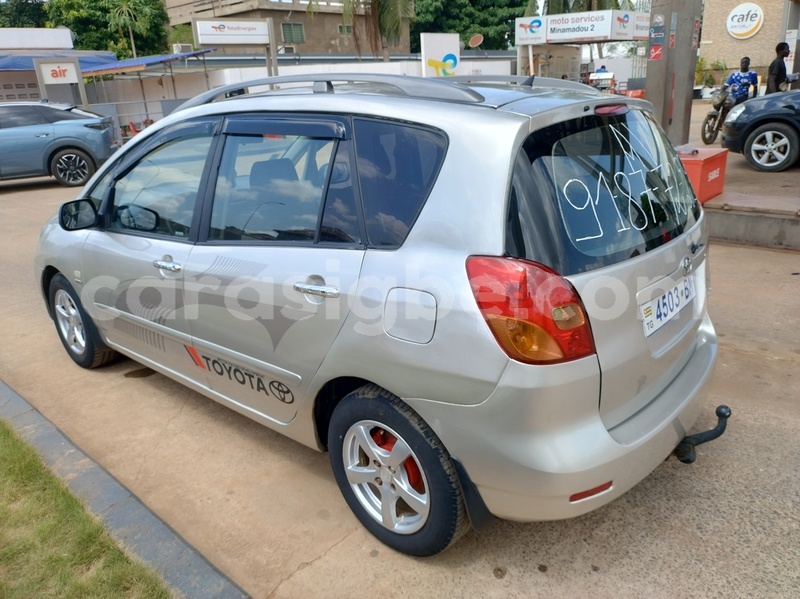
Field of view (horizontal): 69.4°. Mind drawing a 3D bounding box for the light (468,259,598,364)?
[{"bbox_3d":[0.369,0.029,1.570,0.290,0.300,0.270,13,24,38],"label":"light"}]

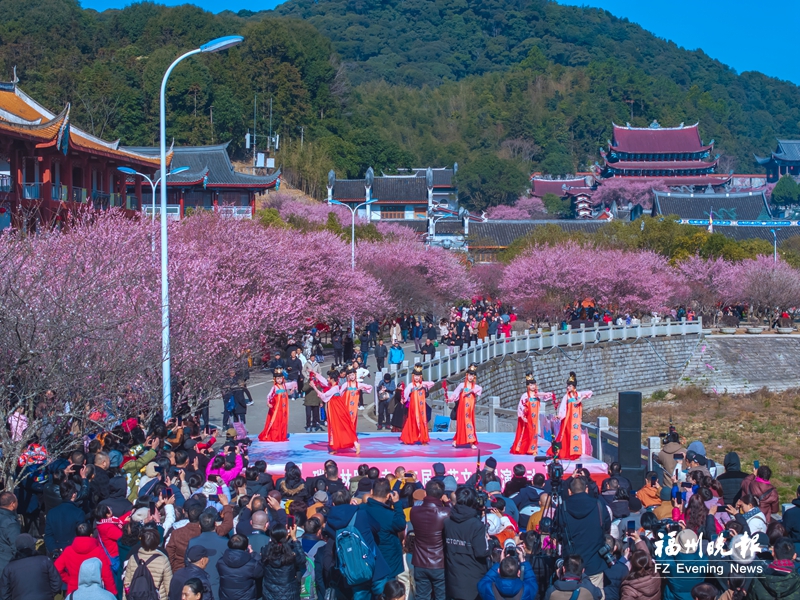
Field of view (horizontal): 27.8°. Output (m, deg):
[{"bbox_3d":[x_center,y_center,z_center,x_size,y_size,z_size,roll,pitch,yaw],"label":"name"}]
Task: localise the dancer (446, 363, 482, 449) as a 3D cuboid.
[{"bbox_3d":[1.415,2.315,35.500,0.820,1.860,0.620,0,2,-14],"label":"dancer"}]

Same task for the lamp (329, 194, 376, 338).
[{"bbox_3d":[-2.963,-1.860,102.000,3.000,8.800,0.450,0,1,0],"label":"lamp"}]

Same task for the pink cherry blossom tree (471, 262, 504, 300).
[{"bbox_3d":[6.869,-0.746,127.000,4.200,4.600,4.200,0,2,0],"label":"pink cherry blossom tree"}]

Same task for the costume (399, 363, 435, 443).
[{"bbox_3d":[0.388,2.319,35.900,0.780,1.820,0.620,0,2,-15],"label":"costume"}]

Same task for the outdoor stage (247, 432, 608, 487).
[{"bbox_3d":[0.250,3.461,34.197,7.300,0.700,5.600,0,1,-5],"label":"outdoor stage"}]

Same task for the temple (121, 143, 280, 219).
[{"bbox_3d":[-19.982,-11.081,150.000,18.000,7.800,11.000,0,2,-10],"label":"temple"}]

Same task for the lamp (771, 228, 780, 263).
[{"bbox_3d":[39.460,-3.310,170.000,1.100,8.500,1.100,0,1,0],"label":"lamp"}]

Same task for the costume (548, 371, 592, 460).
[{"bbox_3d":[3.394,2.299,32.200,0.900,1.780,0.600,0,1,-3],"label":"costume"}]

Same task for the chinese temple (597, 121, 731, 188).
[{"bbox_3d":[44.146,-22.782,270.000,23.000,14.300,15.000,0,2,-4],"label":"chinese temple"}]

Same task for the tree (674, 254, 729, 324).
[{"bbox_3d":[22.179,-0.736,119.000,4.600,5.200,4.600,0,2,0],"label":"tree"}]

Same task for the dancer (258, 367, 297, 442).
[{"bbox_3d":[-2.756,2.363,36.400,0.840,1.700,0.650,-1,2,-25],"label":"dancer"}]

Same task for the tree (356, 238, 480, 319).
[{"bbox_3d":[1.142,-1.142,112.000,8.200,6.600,7.200,0,1,0],"label":"tree"}]

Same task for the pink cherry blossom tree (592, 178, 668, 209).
[{"bbox_3d":[37.331,-16.601,262.000,11.500,6.200,8.500,0,1,0],"label":"pink cherry blossom tree"}]

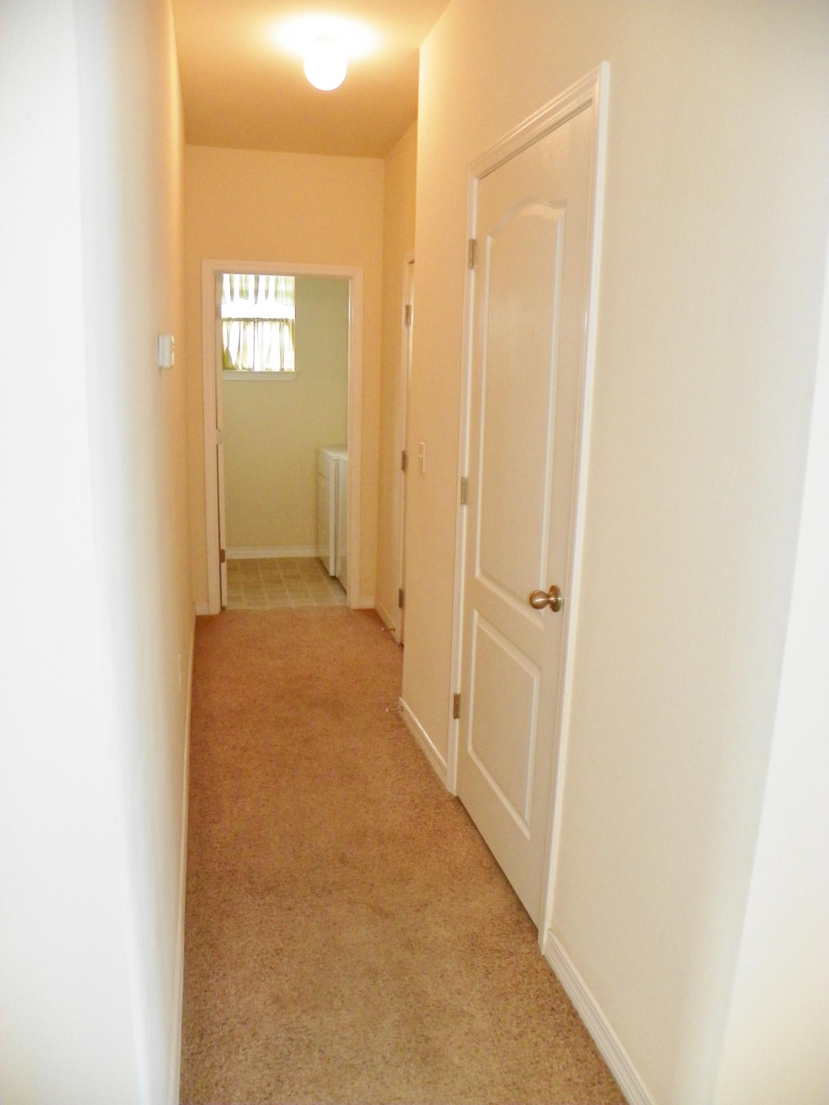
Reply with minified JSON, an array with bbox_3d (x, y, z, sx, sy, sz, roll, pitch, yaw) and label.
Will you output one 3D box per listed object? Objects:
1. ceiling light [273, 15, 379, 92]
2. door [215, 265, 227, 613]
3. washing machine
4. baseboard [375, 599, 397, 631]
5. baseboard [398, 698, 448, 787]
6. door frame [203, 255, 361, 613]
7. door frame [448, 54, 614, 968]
[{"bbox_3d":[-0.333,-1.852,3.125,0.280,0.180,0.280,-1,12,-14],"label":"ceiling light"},{"bbox_3d":[-1.288,-0.721,5.508,0.037,2.030,0.800,-1,12,-14],"label":"door"},{"bbox_3d":[-0.371,-0.360,6.549,0.690,0.980,0.680,-1,12,-14],"label":"washing machine"},{"bbox_3d":[-0.188,0.394,5.134,0.015,0.080,0.640,-1,12,-14],"label":"baseboard"},{"bbox_3d":[0.032,0.757,3.391,0.015,0.080,0.741,-1,12,-14],"label":"baseboard"},{"bbox_3d":[-0.807,-0.670,5.151,0.948,2.121,0.120,-1,12,-14],"label":"door frame"},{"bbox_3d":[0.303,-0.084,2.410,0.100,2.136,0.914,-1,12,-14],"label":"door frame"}]

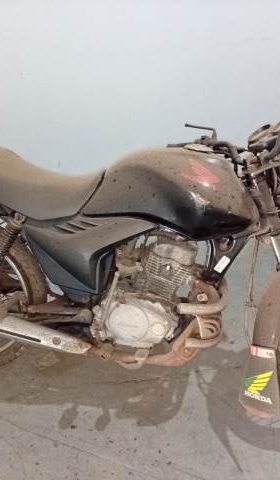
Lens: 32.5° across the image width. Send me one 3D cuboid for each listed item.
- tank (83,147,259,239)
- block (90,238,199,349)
[{"bbox_3d":[0.112,-0.171,1.564,0.540,0.265,0.290,7,16,8],"label":"tank"},{"bbox_3d":[0.015,0.163,1.662,0.345,0.345,0.300,7,16,8],"label":"block"}]

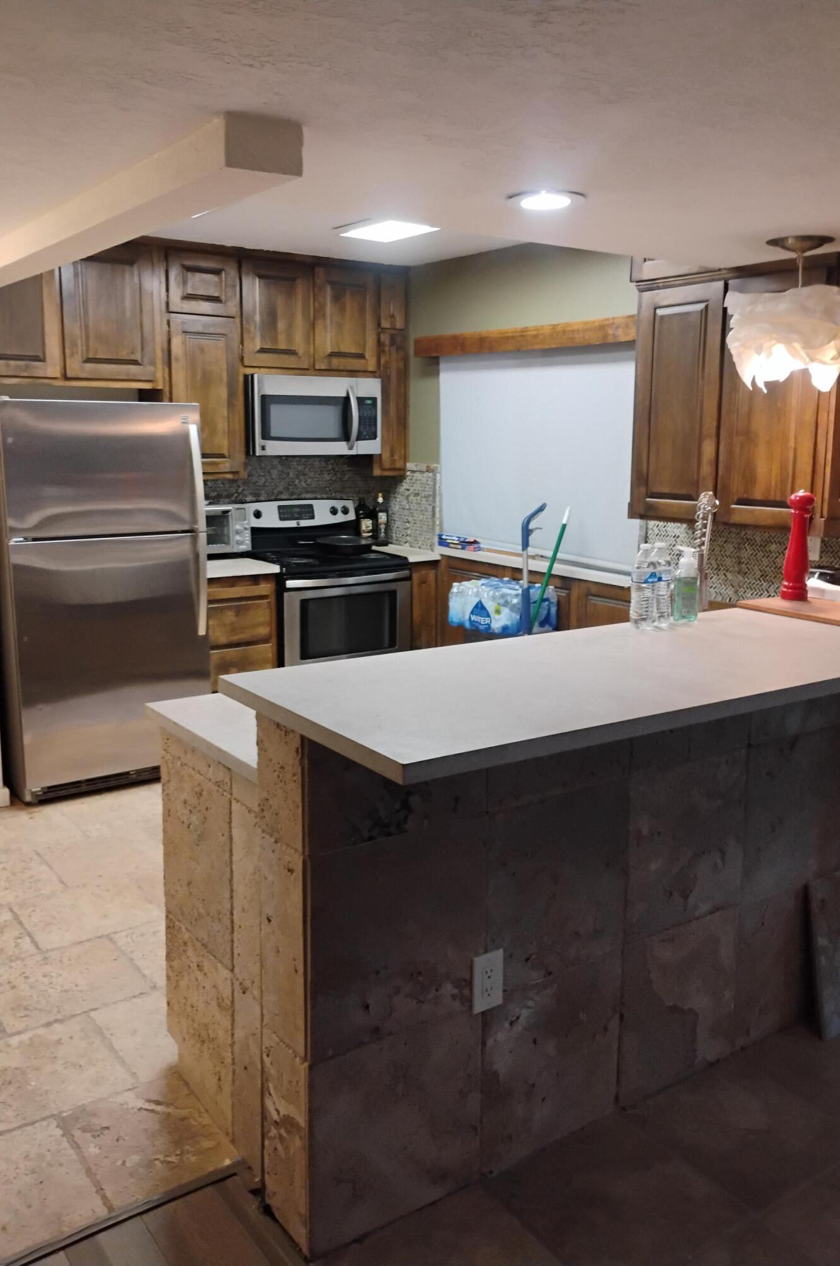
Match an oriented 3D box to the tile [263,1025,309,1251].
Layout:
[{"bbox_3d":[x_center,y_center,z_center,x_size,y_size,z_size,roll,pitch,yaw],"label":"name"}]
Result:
[{"bbox_3d":[-0.258,0.979,2.000,0.014,0.395,0.185,-7,12,-34],"label":"tile"}]

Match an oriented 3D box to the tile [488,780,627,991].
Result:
[{"bbox_3d":[0.292,0.536,2.191,0.405,0.402,0.018,-7,13,-34],"label":"tile"}]

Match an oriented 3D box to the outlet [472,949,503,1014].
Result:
[{"bbox_3d":[0.139,0.712,2.100,0.079,0.123,0.008,-7,12,-34],"label":"outlet"}]

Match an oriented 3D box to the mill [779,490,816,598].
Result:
[{"bbox_3d":[1.129,-0.265,3.057,0.080,0.317,0.080,-7,13,-34],"label":"mill"}]

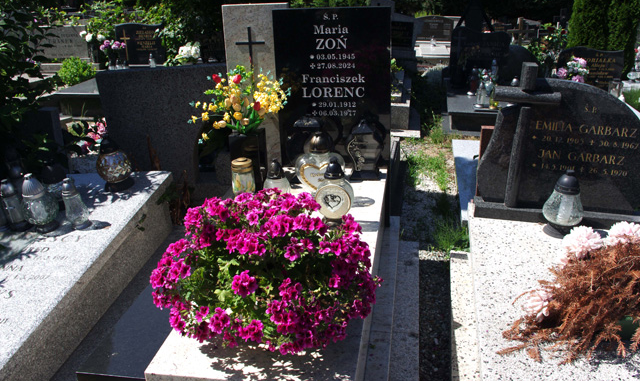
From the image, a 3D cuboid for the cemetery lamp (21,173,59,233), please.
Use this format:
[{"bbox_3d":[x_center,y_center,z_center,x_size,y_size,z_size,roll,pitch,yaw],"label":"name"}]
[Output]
[{"bbox_3d":[-1.024,0.039,2.000,0.138,0.225,0.138,-2,23,11],"label":"cemetery lamp"}]

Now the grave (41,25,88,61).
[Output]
[{"bbox_3d":[-3.576,-2.088,7.728,0.690,0.460,0.100,2,16,9],"label":"grave"}]

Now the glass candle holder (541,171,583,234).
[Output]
[{"bbox_3d":[0.978,0.045,2.174,0.165,0.255,0.165,1,22,10],"label":"glass candle holder"}]

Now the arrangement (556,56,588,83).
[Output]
[{"bbox_3d":[2.582,-1.190,5.614,0.320,0.330,0.280,1,22,10],"label":"arrangement"}]

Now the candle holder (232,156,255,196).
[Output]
[{"bbox_3d":[-0.397,-0.072,2.828,0.122,0.187,0.122,2,21,9],"label":"candle holder"}]

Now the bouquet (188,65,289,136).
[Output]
[{"bbox_3d":[-0.423,-0.446,2.757,0.500,0.350,0.360,1,22,10],"label":"bouquet"}]

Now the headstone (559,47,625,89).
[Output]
[{"bbox_3d":[3.040,-1.361,6.187,0.710,0.550,0.100,2,21,9],"label":"headstone"}]

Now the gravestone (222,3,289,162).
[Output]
[{"bbox_3d":[-0.317,-0.562,3.070,0.366,0.909,0.085,2,21,9],"label":"gravestone"}]

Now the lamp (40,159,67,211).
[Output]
[{"bbox_3d":[-1.110,-0.023,2.291,0.115,0.205,0.115,1,22,10],"label":"lamp"}]

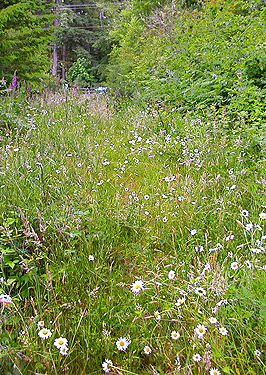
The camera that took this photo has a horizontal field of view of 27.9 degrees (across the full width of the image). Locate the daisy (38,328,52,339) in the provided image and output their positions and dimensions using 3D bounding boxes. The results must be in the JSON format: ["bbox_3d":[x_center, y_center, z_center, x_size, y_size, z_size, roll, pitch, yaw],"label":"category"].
[{"bbox_3d":[-0.315,0.521,1.900,0.050,0.015,0.050,0,35,-9],"label":"daisy"}]

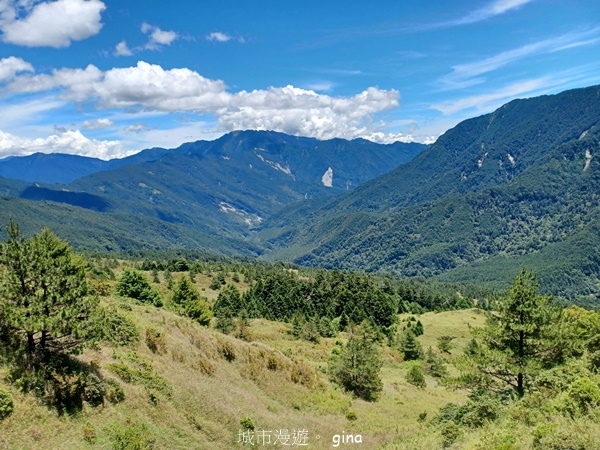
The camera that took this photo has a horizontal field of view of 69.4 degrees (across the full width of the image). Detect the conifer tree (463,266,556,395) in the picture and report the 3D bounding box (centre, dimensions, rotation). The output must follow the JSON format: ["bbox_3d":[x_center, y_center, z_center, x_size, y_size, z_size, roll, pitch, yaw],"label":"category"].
[{"bbox_3d":[11.174,5.706,23.000,4.740,6.660,4.590,0,6,0],"label":"conifer tree"}]

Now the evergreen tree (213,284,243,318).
[{"bbox_3d":[-11.378,12.156,68.000,4.570,5.540,4.430,0,6,0],"label":"evergreen tree"}]

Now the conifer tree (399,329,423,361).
[{"bbox_3d":[11.731,12.686,46.000,2.470,3.330,2.400,0,6,0],"label":"conifer tree"}]

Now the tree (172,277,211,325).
[{"bbox_3d":[-14.405,10.063,57.000,5.100,6.450,4.950,0,6,0],"label":"tree"}]

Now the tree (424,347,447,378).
[{"bbox_3d":[12.196,12.376,39.000,1.920,2.820,1.860,0,6,0],"label":"tree"}]

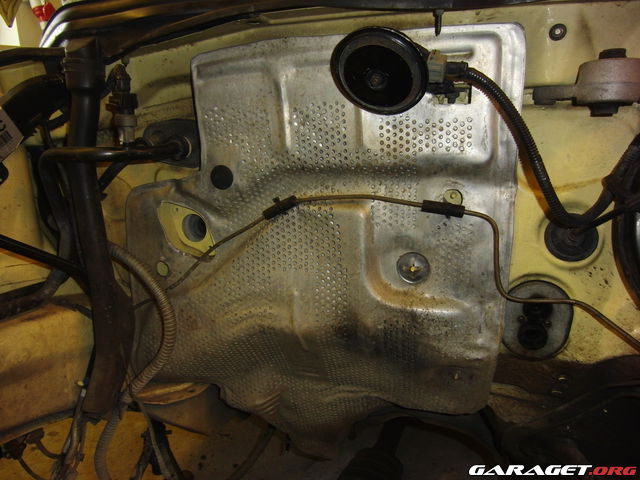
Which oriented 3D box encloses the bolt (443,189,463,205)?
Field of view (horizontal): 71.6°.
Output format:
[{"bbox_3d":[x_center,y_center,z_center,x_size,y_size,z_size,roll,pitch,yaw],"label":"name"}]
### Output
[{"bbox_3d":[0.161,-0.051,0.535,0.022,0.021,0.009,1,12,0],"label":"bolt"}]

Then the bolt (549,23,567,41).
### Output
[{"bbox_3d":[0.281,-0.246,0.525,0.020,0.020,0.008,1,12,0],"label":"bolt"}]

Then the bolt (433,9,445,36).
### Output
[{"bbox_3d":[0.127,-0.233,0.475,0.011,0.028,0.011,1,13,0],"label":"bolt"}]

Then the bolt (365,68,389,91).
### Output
[{"bbox_3d":[0.060,-0.170,0.470,0.022,0.022,0.012,0,-7,-6],"label":"bolt"}]

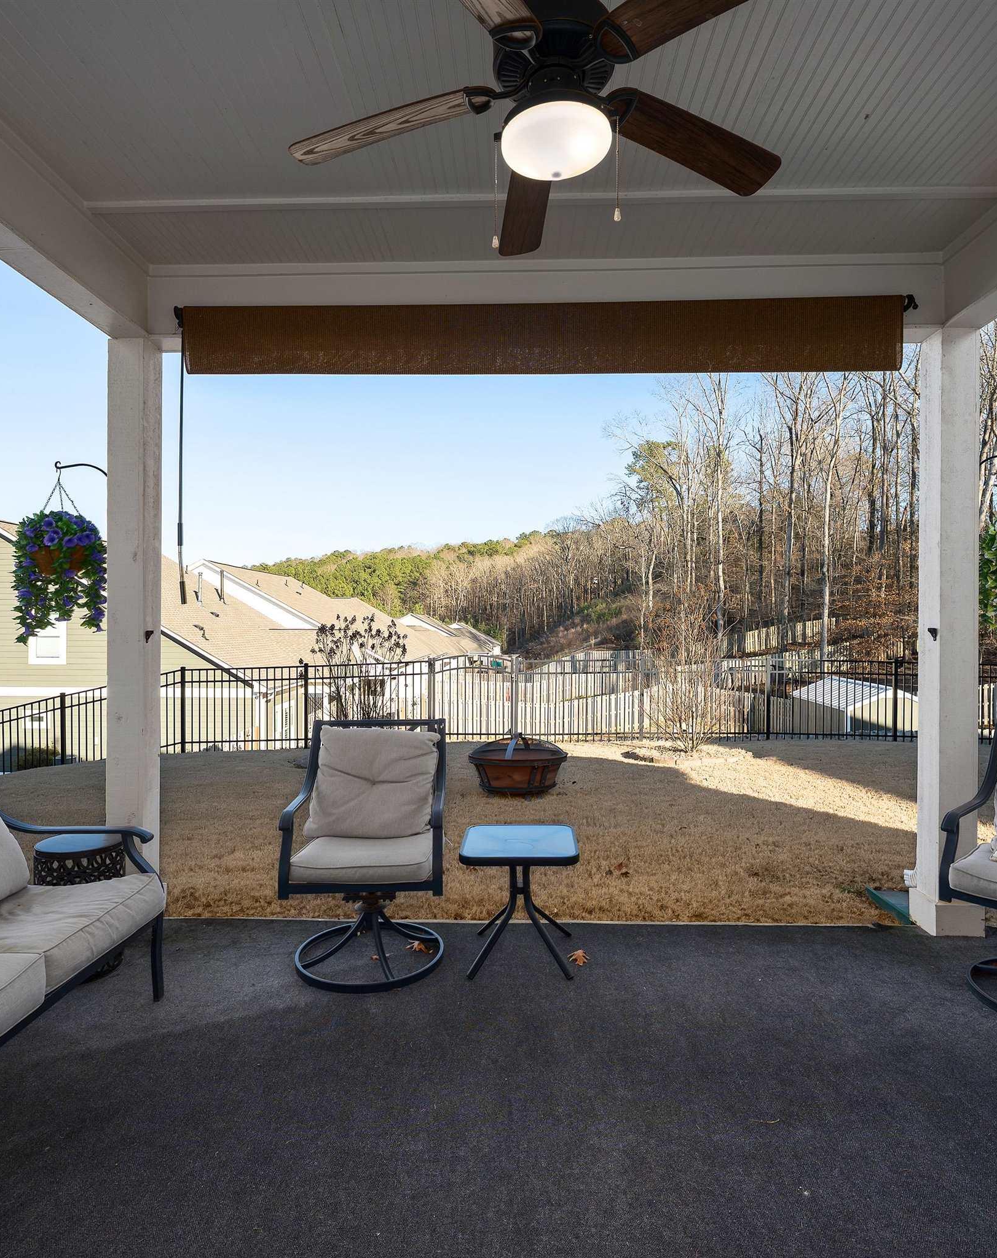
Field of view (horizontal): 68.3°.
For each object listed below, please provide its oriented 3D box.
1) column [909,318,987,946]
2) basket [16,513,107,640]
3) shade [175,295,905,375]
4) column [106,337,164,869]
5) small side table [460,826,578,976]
[{"bbox_3d":[1.941,0.014,3.168,0.200,2.557,0.200,0,0,2],"label":"column"},{"bbox_3d":[-1.964,-0.246,3.285,0.385,0.610,0.385,0,0,2],"label":"basket"},{"bbox_3d":[0.154,-1.213,3.063,3.012,0.286,0.100,0,0,2],"label":"shade"},{"bbox_3d":[-1.614,0.010,3.282,0.195,2.557,0.195,0,0,2],"label":"column"},{"bbox_3d":[0.084,1.065,2.900,0.448,0.456,0.448,0,0,2],"label":"small side table"}]

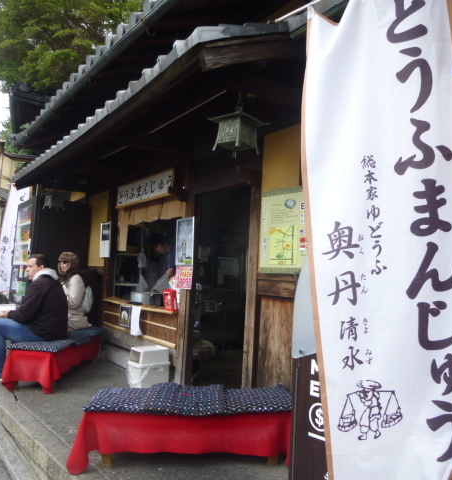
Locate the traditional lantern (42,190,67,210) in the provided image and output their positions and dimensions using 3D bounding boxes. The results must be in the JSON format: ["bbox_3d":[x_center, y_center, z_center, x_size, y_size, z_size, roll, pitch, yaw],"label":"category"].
[{"bbox_3d":[-2.130,-0.504,5.750,0.250,0.280,0.250,-2,-5,43],"label":"traditional lantern"}]

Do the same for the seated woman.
[{"bbox_3d":[-1.896,0.785,5.178,0.780,1.210,0.520,2,-4,3],"label":"seated woman"}]

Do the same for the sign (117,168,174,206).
[{"bbox_3d":[-0.928,-0.547,5.119,0.050,0.280,1.450,5,-5,-35],"label":"sign"}]

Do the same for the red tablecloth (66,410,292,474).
[{"bbox_3d":[-0.263,1.196,2.910,1.320,0.300,0.540,3,-4,-6],"label":"red tablecloth"}]

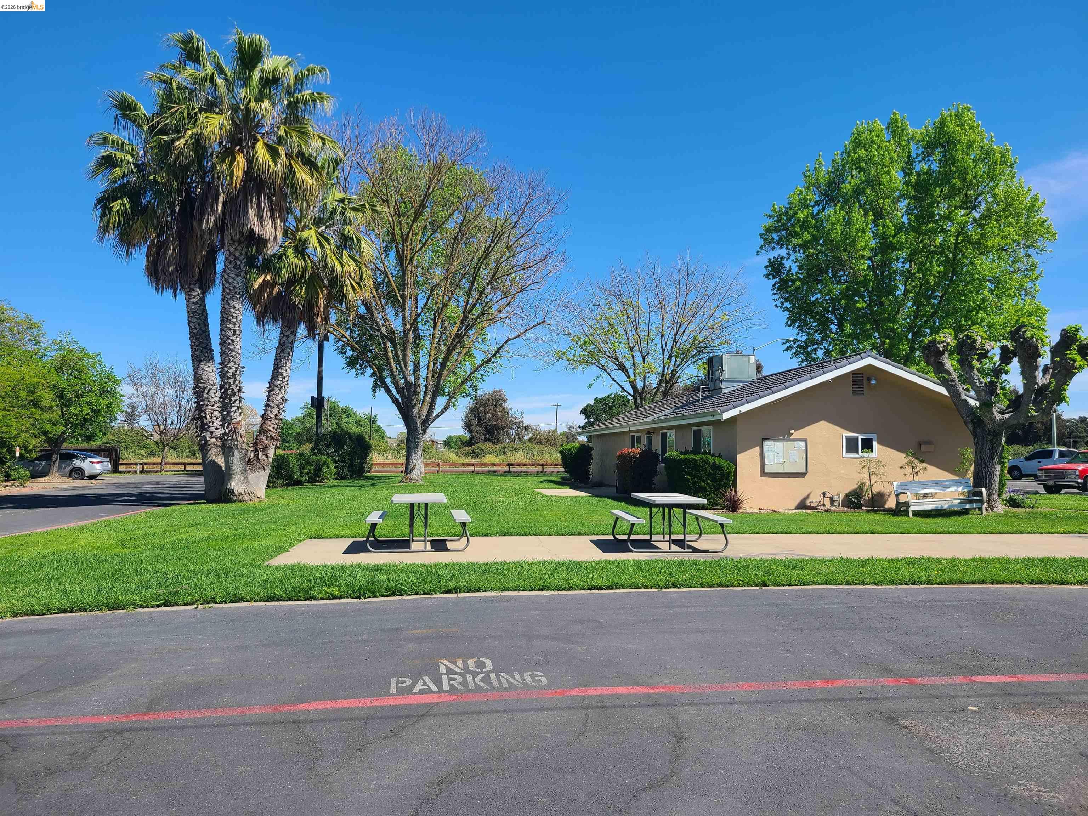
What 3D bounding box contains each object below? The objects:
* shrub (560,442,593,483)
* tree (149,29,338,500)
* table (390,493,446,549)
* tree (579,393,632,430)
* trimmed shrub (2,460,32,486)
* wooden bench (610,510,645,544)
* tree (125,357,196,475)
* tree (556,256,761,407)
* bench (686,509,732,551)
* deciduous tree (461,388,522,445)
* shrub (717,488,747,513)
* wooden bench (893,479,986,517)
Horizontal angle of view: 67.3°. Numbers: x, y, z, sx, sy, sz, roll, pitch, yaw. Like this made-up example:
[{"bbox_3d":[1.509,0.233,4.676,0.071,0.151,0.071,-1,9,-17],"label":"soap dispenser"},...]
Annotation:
[{"bbox_3d":[1.455,2.490,36.819,1.571,1.877,1.500,0,-3,0],"label":"shrub"},{"bbox_3d":[-9.268,-4.568,25.182,5.819,14.644,5.400,0,-3,0],"label":"tree"},{"bbox_3d":[-1.890,1.722,12.392,0.765,0.745,1.830,1,-3,-8],"label":"table"},{"bbox_3d":[4.446,1.712,56.992,3.972,5.632,4.300,0,-3,0],"label":"tree"},{"bbox_3d":[-21.008,2.619,32.502,1.184,1.010,1.100,0,-3,0],"label":"trimmed shrub"},{"bbox_3d":[1.287,1.870,12.416,0.273,0.472,1.851,0,-3,-4],"label":"wooden bench"},{"bbox_3d":[-27.520,0.388,58.762,4.533,8.458,4.215,2,-3,-25],"label":"tree"},{"bbox_3d":[6.344,-2.426,46.200,11.777,12.741,11.000,0,-3,0],"label":"tree"},{"bbox_3d":[2.457,1.849,12.289,0.260,0.469,1.830,0,-3,-4],"label":"bench"},{"bbox_3d":[-5.731,2.108,89.074,6.378,8.410,6.261,0,-3,-4],"label":"deciduous tree"},{"bbox_3d":[4.621,2.241,20.046,0.715,0.580,0.729,-1,-3,13],"label":"shrub"},{"bbox_3d":[9.003,2.045,18.655,1.943,0.830,0.668,1,-3,-11],"label":"wooden bench"}]

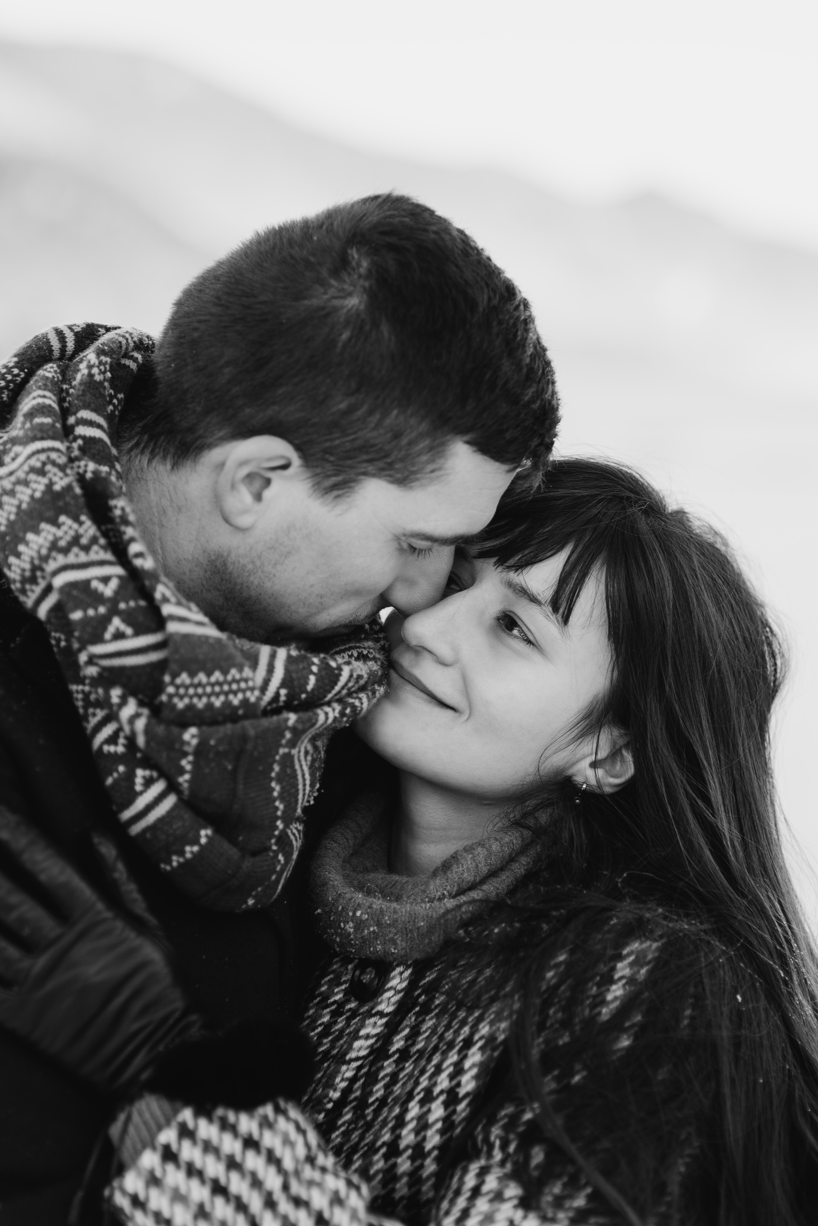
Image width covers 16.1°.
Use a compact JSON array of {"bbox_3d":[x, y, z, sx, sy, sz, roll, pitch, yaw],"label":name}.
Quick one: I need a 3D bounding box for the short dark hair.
[{"bbox_3d":[-0.025,-0.132,1.600,0.225,0.192,0.175,30,28,3],"label":"short dark hair"}]

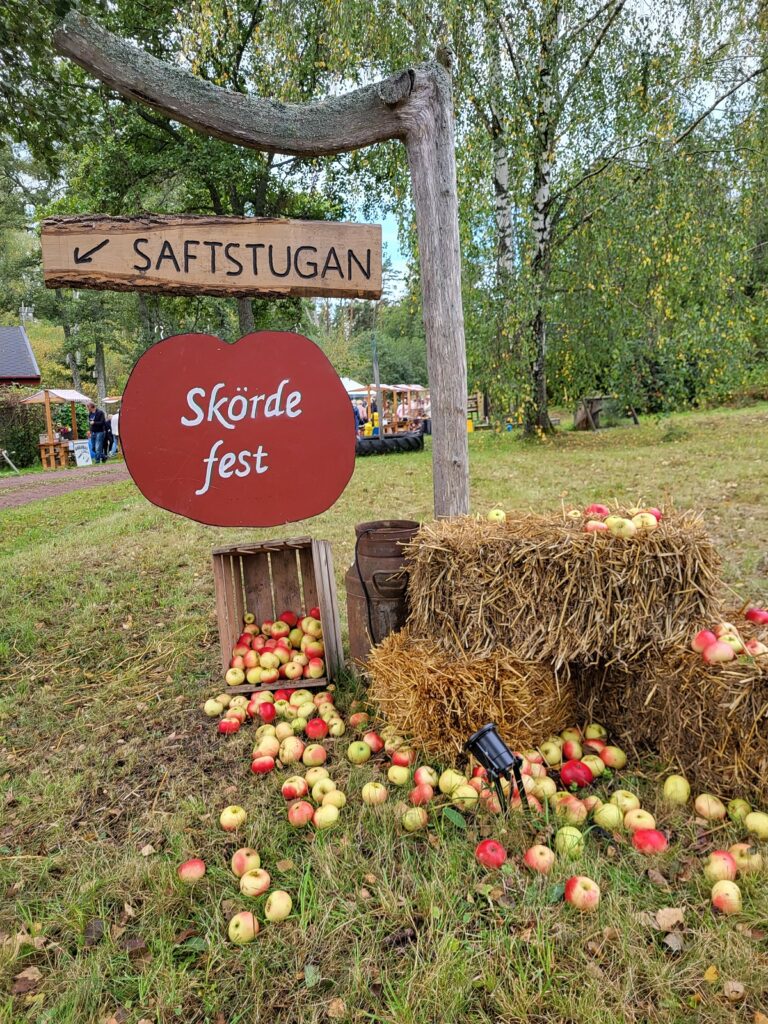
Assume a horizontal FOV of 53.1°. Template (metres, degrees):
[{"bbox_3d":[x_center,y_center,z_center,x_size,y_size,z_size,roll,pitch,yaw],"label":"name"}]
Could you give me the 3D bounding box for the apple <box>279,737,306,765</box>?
[{"bbox_3d":[-0.292,0.756,2.438,0.079,0.071,0.079,0,9,0],"label":"apple"}]

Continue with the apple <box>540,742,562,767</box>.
[{"bbox_3d":[0.520,0.753,2.389,0.070,0.069,0.070,-2,8,0],"label":"apple"}]

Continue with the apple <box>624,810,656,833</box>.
[{"bbox_3d":[0.667,0.802,1.999,0.077,0.069,0.077,-2,8,0],"label":"apple"}]

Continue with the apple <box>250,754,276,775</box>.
[{"bbox_3d":[-0.393,0.825,2.508,0.069,0.062,0.069,0,9,0],"label":"apple"}]

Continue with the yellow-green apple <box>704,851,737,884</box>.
[{"bbox_3d":[0.798,0.840,1.821,0.072,0.067,0.072,-1,9,0],"label":"yellow-green apple"}]

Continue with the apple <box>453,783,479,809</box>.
[{"bbox_3d":[0.240,0.838,2.258,0.074,0.067,0.074,-1,9,0],"label":"apple"}]

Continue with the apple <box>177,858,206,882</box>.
[{"bbox_3d":[-0.497,0.929,1.993,0.067,0.060,0.067,0,9,0],"label":"apple"}]

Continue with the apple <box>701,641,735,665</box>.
[{"bbox_3d":[0.906,0.382,2.080,0.082,0.070,0.082,-1,9,0],"label":"apple"}]

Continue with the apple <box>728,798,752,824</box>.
[{"bbox_3d":[0.983,0.826,2.120,0.066,0.060,0.066,0,9,0],"label":"apple"}]

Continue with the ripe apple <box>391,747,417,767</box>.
[{"bbox_3d":[0.066,0.814,2.551,0.075,0.065,0.075,-1,9,0],"label":"ripe apple"}]

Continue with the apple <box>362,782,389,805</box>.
[{"bbox_3d":[-0.026,0.854,2.327,0.076,0.067,0.076,-1,9,0],"label":"apple"}]

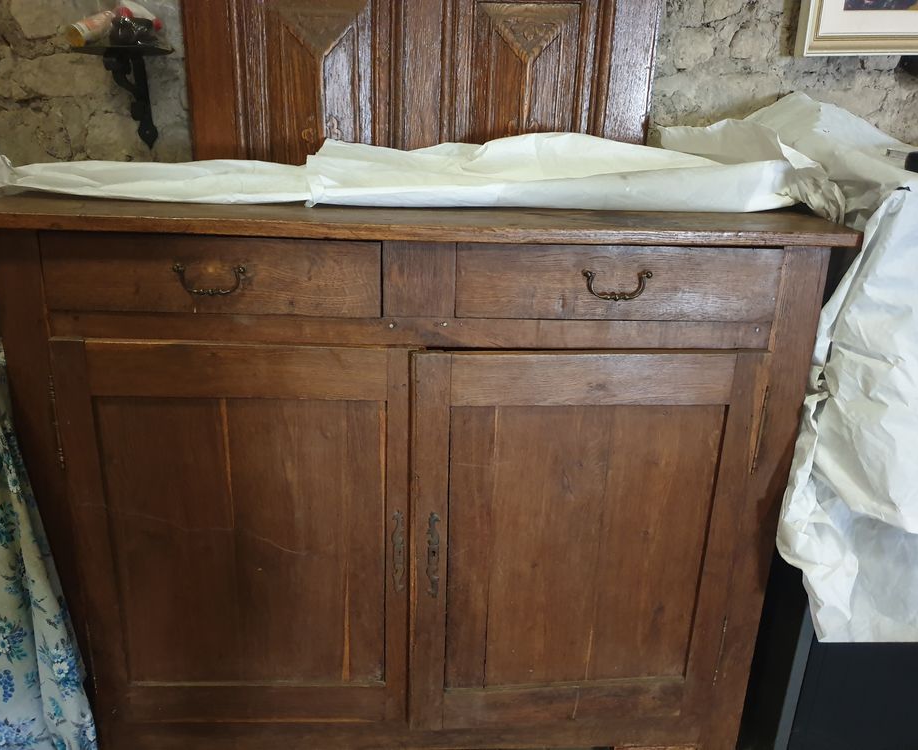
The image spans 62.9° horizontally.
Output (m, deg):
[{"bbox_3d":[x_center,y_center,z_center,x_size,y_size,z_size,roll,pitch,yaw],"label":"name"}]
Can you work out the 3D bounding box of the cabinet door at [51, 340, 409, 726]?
[{"bbox_3d":[-0.364,0.291,1.283,0.554,0.713,0.025,1,17,-2],"label":"cabinet door"}]

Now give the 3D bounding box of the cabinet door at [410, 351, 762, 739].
[{"bbox_3d":[0.198,0.304,1.295,0.561,0.714,0.025,0,17,-4],"label":"cabinet door"}]

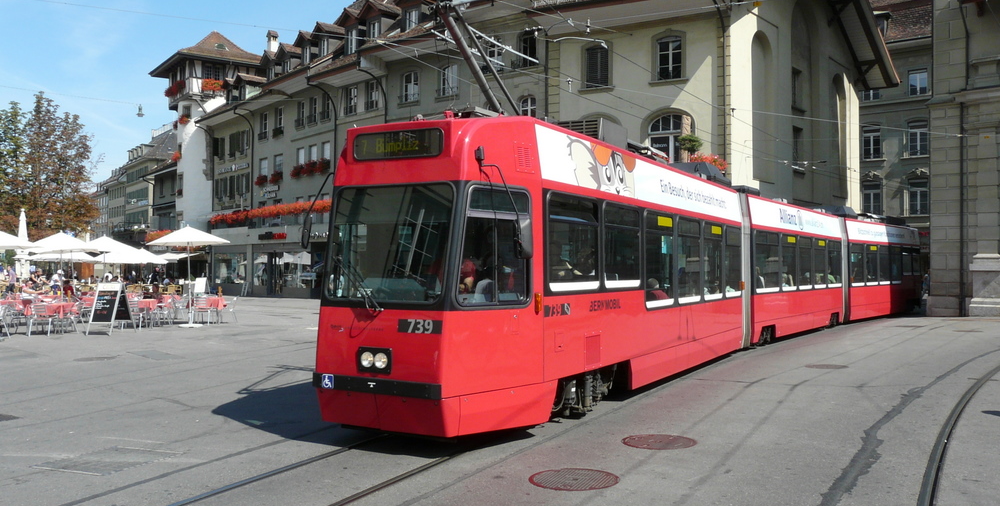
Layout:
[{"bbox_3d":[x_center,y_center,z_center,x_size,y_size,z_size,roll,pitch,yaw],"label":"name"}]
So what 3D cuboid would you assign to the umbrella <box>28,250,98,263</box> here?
[{"bbox_3d":[-16.767,0.863,31.000,2.700,2.760,2.700,0,-1,0],"label":"umbrella"}]

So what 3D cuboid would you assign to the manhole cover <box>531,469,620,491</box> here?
[{"bbox_3d":[0.575,1.773,6.270,0.700,0.035,0.700,0,-1,0],"label":"manhole cover"}]

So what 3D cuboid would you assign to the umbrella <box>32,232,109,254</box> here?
[{"bbox_3d":[-13.753,0.722,25.400,2.450,2.820,2.450,0,-1,0],"label":"umbrella"}]

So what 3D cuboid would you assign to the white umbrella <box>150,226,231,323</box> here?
[{"bbox_3d":[-8.950,0.624,23.300,2.420,2.940,2.420,0,-1,0],"label":"white umbrella"}]

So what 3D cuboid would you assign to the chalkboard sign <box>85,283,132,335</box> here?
[{"bbox_3d":[-9.780,1.389,20.380,0.610,1.290,0.920,0,-1,10],"label":"chalkboard sign"}]

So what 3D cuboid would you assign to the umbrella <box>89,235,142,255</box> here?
[{"bbox_3d":[-12.989,0.757,26.600,2.450,2.800,2.450,0,-1,0],"label":"umbrella"}]

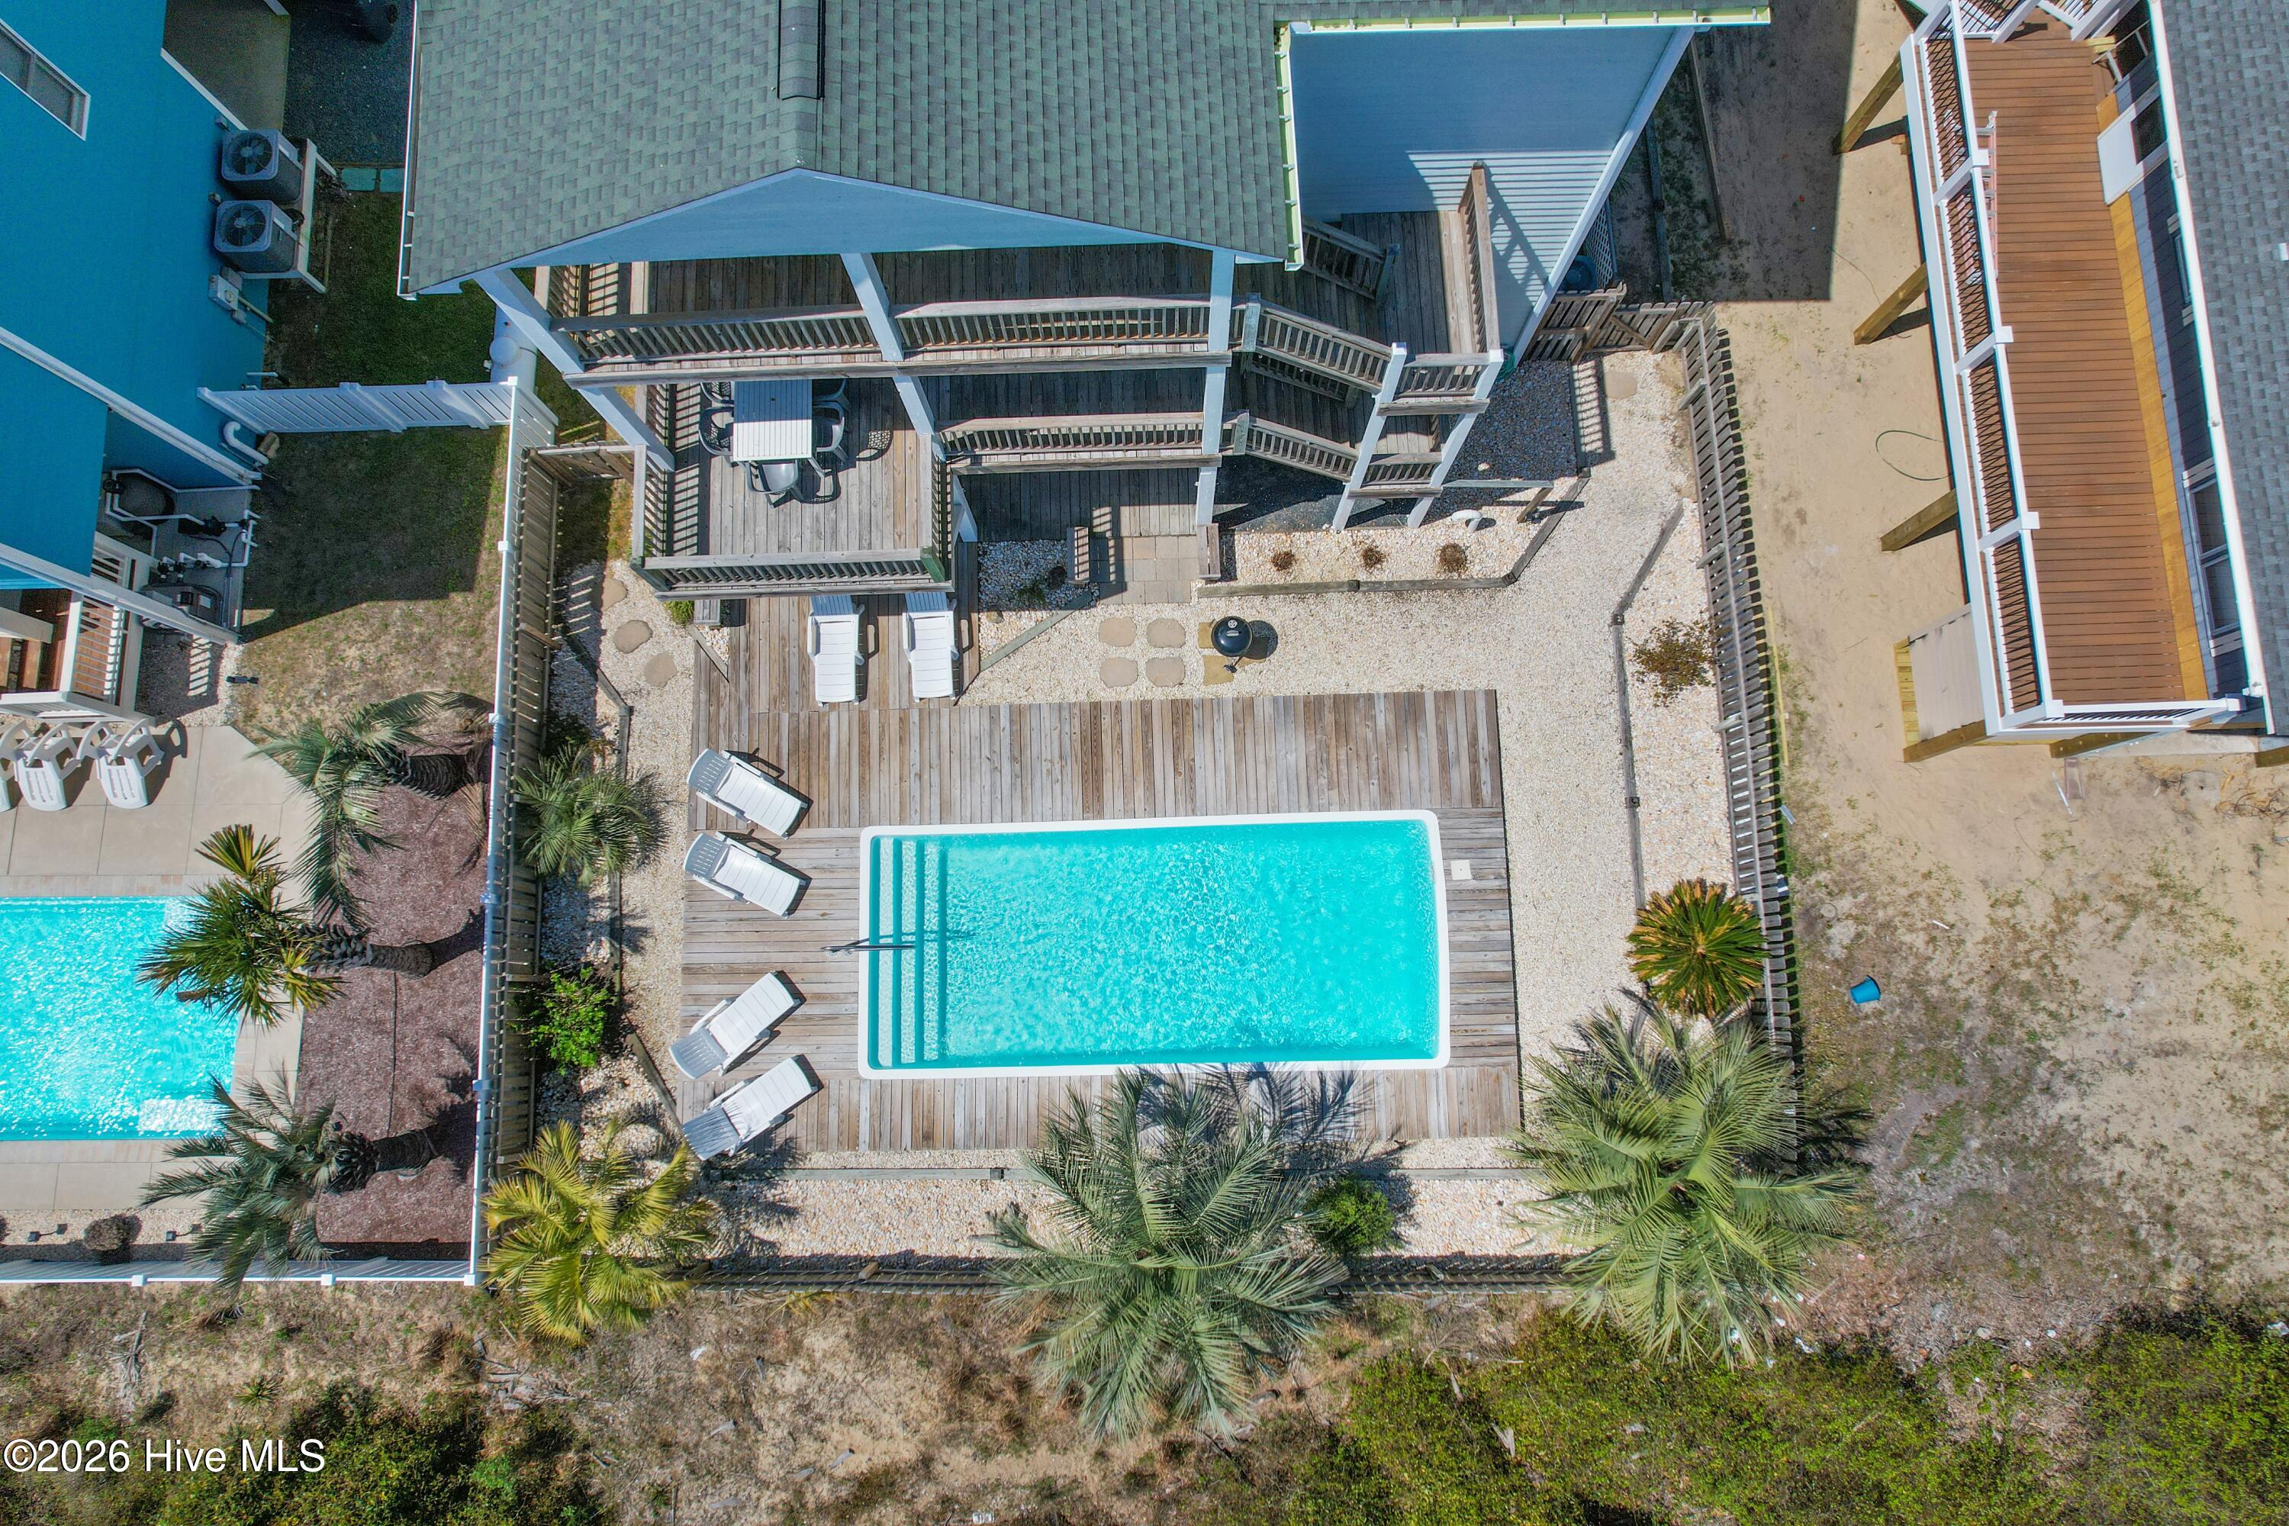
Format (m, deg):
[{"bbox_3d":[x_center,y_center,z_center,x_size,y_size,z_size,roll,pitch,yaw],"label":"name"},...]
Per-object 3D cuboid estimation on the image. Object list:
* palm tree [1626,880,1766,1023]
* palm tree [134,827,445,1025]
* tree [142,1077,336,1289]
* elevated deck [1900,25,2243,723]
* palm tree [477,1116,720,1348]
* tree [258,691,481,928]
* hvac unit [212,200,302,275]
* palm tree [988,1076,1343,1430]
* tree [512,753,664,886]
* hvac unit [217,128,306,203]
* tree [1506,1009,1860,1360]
[{"bbox_3d":[7.280,2.490,18.780,1.800,1.350,1.860,0,80,1],"label":"palm tree"},{"bbox_3d":[-10.394,2.135,17.529,2.250,4.400,2.100,0,80,1],"label":"palm tree"},{"bbox_3d":[-10.463,5.110,17.427,2.200,3.600,2.400,0,80,1],"label":"tree"},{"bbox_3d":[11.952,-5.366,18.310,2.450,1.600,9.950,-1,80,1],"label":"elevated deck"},{"bbox_3d":[-6.854,5.934,17.949,2.800,2.200,2.650,0,80,1],"label":"palm tree"},{"bbox_3d":[-9.786,0.673,18.329,2.150,3.300,2.950,0,80,1],"label":"tree"},{"bbox_3d":[-13.135,-7.760,20.688,0.830,0.620,0.810,-2,80,0],"label":"hvac unit"},{"bbox_3d":[0.289,5.917,17.400,4.300,3.100,4.200,0,80,1],"label":"palm tree"},{"bbox_3d":[-7.699,0.808,19.267,1.700,1.350,1.800,0,80,1],"label":"tree"},{"bbox_3d":[-13.160,-8.883,20.881,0.820,0.620,0.810,-2,80,0],"label":"hvac unit"},{"bbox_3d":[6.373,5.131,17.402,4.030,3.200,4.150,0,80,1],"label":"tree"}]

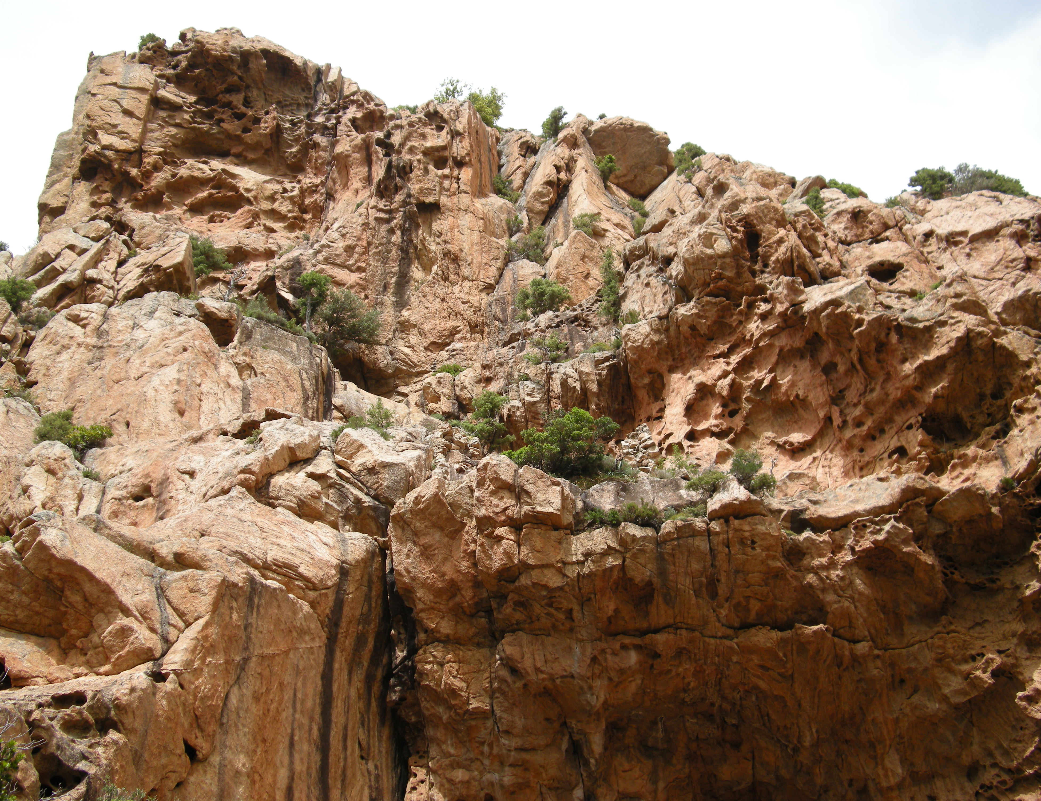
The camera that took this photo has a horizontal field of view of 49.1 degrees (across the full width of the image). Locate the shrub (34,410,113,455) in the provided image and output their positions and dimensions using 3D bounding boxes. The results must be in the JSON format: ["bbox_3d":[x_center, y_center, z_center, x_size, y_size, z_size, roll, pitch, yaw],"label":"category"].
[{"bbox_3d":[-10.969,0.767,28.000,1.940,0.900,1.360,0,-27,0],"label":"shrub"}]

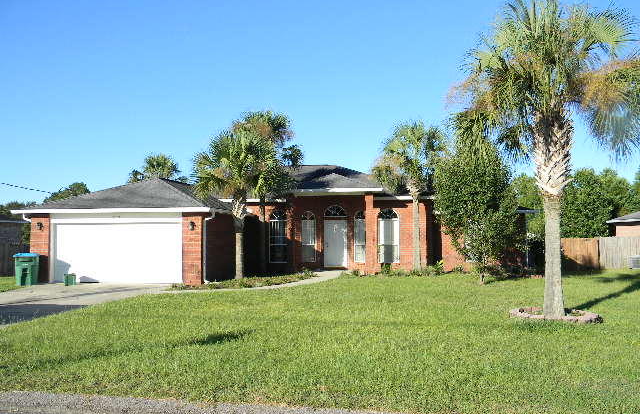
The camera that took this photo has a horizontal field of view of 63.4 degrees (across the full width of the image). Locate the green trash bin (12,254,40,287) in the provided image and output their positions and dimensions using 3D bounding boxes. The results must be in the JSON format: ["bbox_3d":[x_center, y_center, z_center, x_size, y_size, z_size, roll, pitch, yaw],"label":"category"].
[{"bbox_3d":[-10.133,2.154,17.815,0.640,1.110,0.760,0,-3,-7],"label":"green trash bin"}]

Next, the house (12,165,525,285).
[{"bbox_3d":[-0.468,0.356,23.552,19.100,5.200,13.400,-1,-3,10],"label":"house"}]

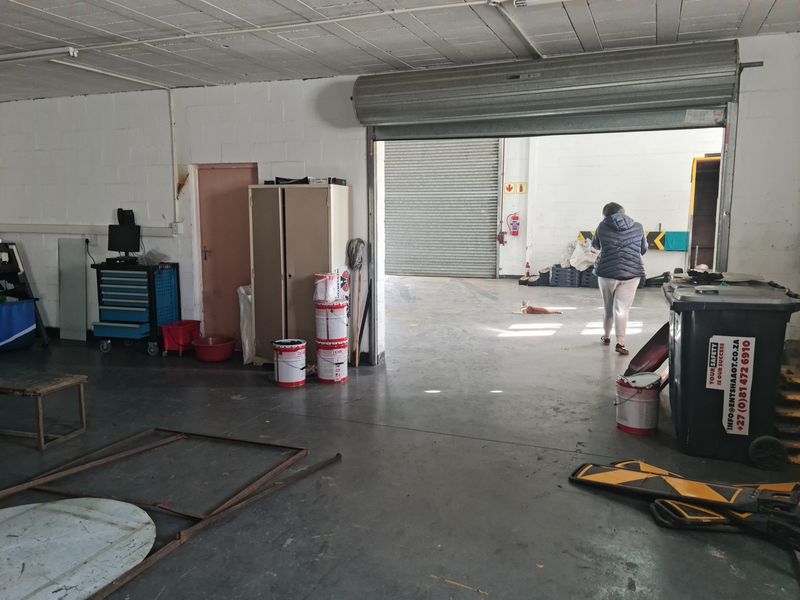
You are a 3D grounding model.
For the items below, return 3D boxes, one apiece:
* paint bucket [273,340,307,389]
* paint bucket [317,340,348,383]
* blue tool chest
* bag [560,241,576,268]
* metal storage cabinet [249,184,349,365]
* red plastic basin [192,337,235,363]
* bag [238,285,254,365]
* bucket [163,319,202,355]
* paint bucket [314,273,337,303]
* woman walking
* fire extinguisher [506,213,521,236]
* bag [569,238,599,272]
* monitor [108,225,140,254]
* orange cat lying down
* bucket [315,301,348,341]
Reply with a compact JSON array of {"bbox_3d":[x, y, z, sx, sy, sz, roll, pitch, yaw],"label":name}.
[{"bbox_3d":[-1.009,0.571,5.668,0.305,0.380,0.305,-1,8,-10],"label":"paint bucket"},{"bbox_3d":[-0.629,0.562,5.817,0.295,0.360,0.295,-1,8,-6],"label":"paint bucket"},{"bbox_3d":[-2.964,0.097,6.963,0.760,0.975,0.535,3,8,19],"label":"blue tool chest"},{"bbox_3d":[3.783,-1.013,13.824,0.420,0.609,0.400,3,8,22],"label":"bag"},{"bbox_3d":[-0.999,-0.233,6.313,0.910,1.805,0.390,3,8,21],"label":"metal storage cabinet"},{"bbox_3d":[-2.004,0.539,6.721,0.444,0.198,0.444,0,8,0],"label":"red plastic basin"},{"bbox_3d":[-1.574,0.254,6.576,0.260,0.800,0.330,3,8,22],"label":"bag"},{"bbox_3d":[-2.460,0.432,7.027,0.245,0.330,0.390,1,8,7],"label":"bucket"},{"bbox_3d":[-0.684,-0.122,5.743,0.205,0.271,0.205,0,8,0],"label":"paint bucket"},{"bbox_3d":[2.484,-0.261,7.096,0.560,1.668,0.480,2,8,12],"label":"woman walking"},{"bbox_3d":[2.725,-1.796,14.877,0.270,0.561,0.190,3,8,22],"label":"fire extinguisher"},{"bbox_3d":[4.009,-0.962,13.520,0.616,0.679,0.500,3,8,22],"label":"bag"},{"bbox_3d":[-3.181,-0.686,7.207,0.485,0.348,0.170,3,8,22],"label":"monitor"},{"bbox_3d":[2.215,0.111,9.885,0.600,0.200,0.240,-1,8,-5],"label":"orange cat lying down"},{"bbox_3d":[-0.631,0.195,5.792,0.297,0.374,0.297,0,8,0],"label":"bucket"}]

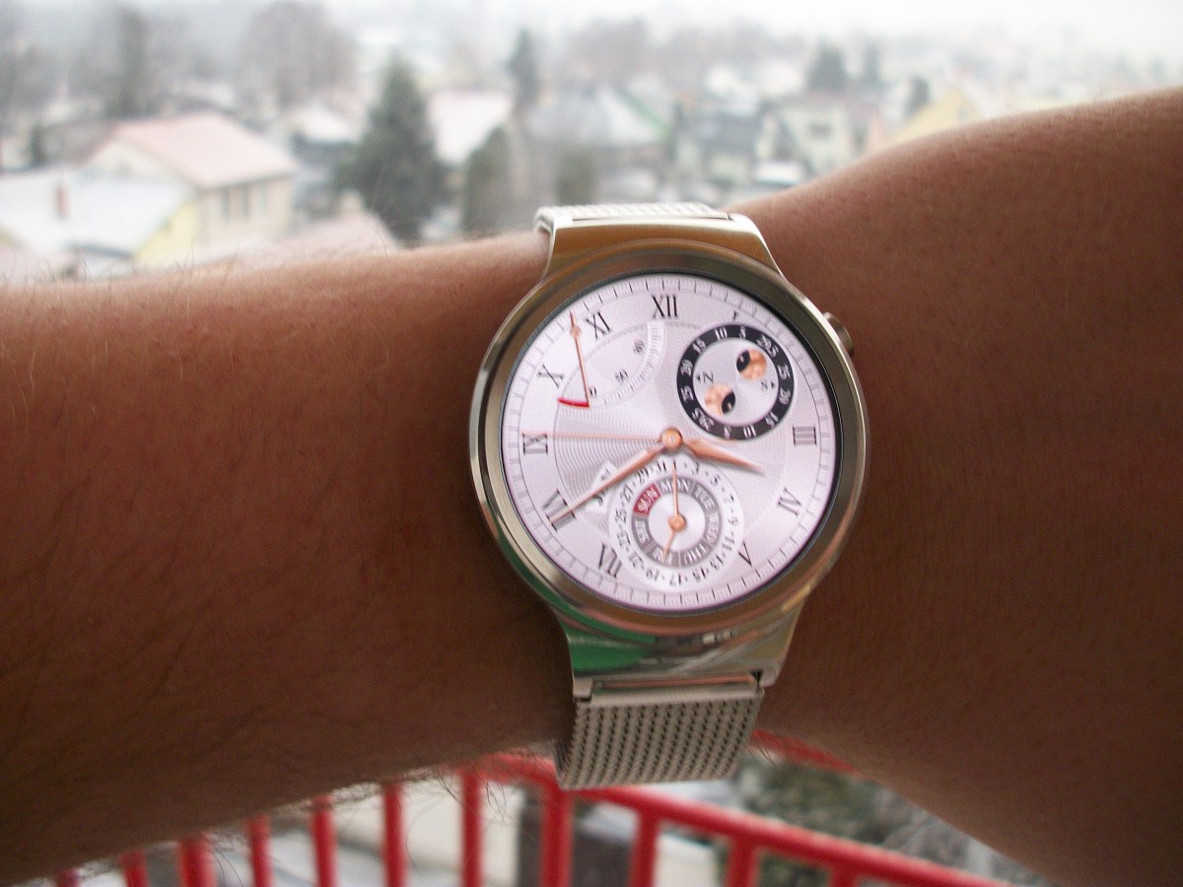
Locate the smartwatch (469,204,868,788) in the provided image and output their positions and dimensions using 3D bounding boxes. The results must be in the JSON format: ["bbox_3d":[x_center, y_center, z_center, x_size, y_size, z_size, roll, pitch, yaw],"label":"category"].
[{"bbox_3d":[0.006,0.005,0.150,0.043,0.070,0.055,-2,-8,-6],"label":"smartwatch"}]

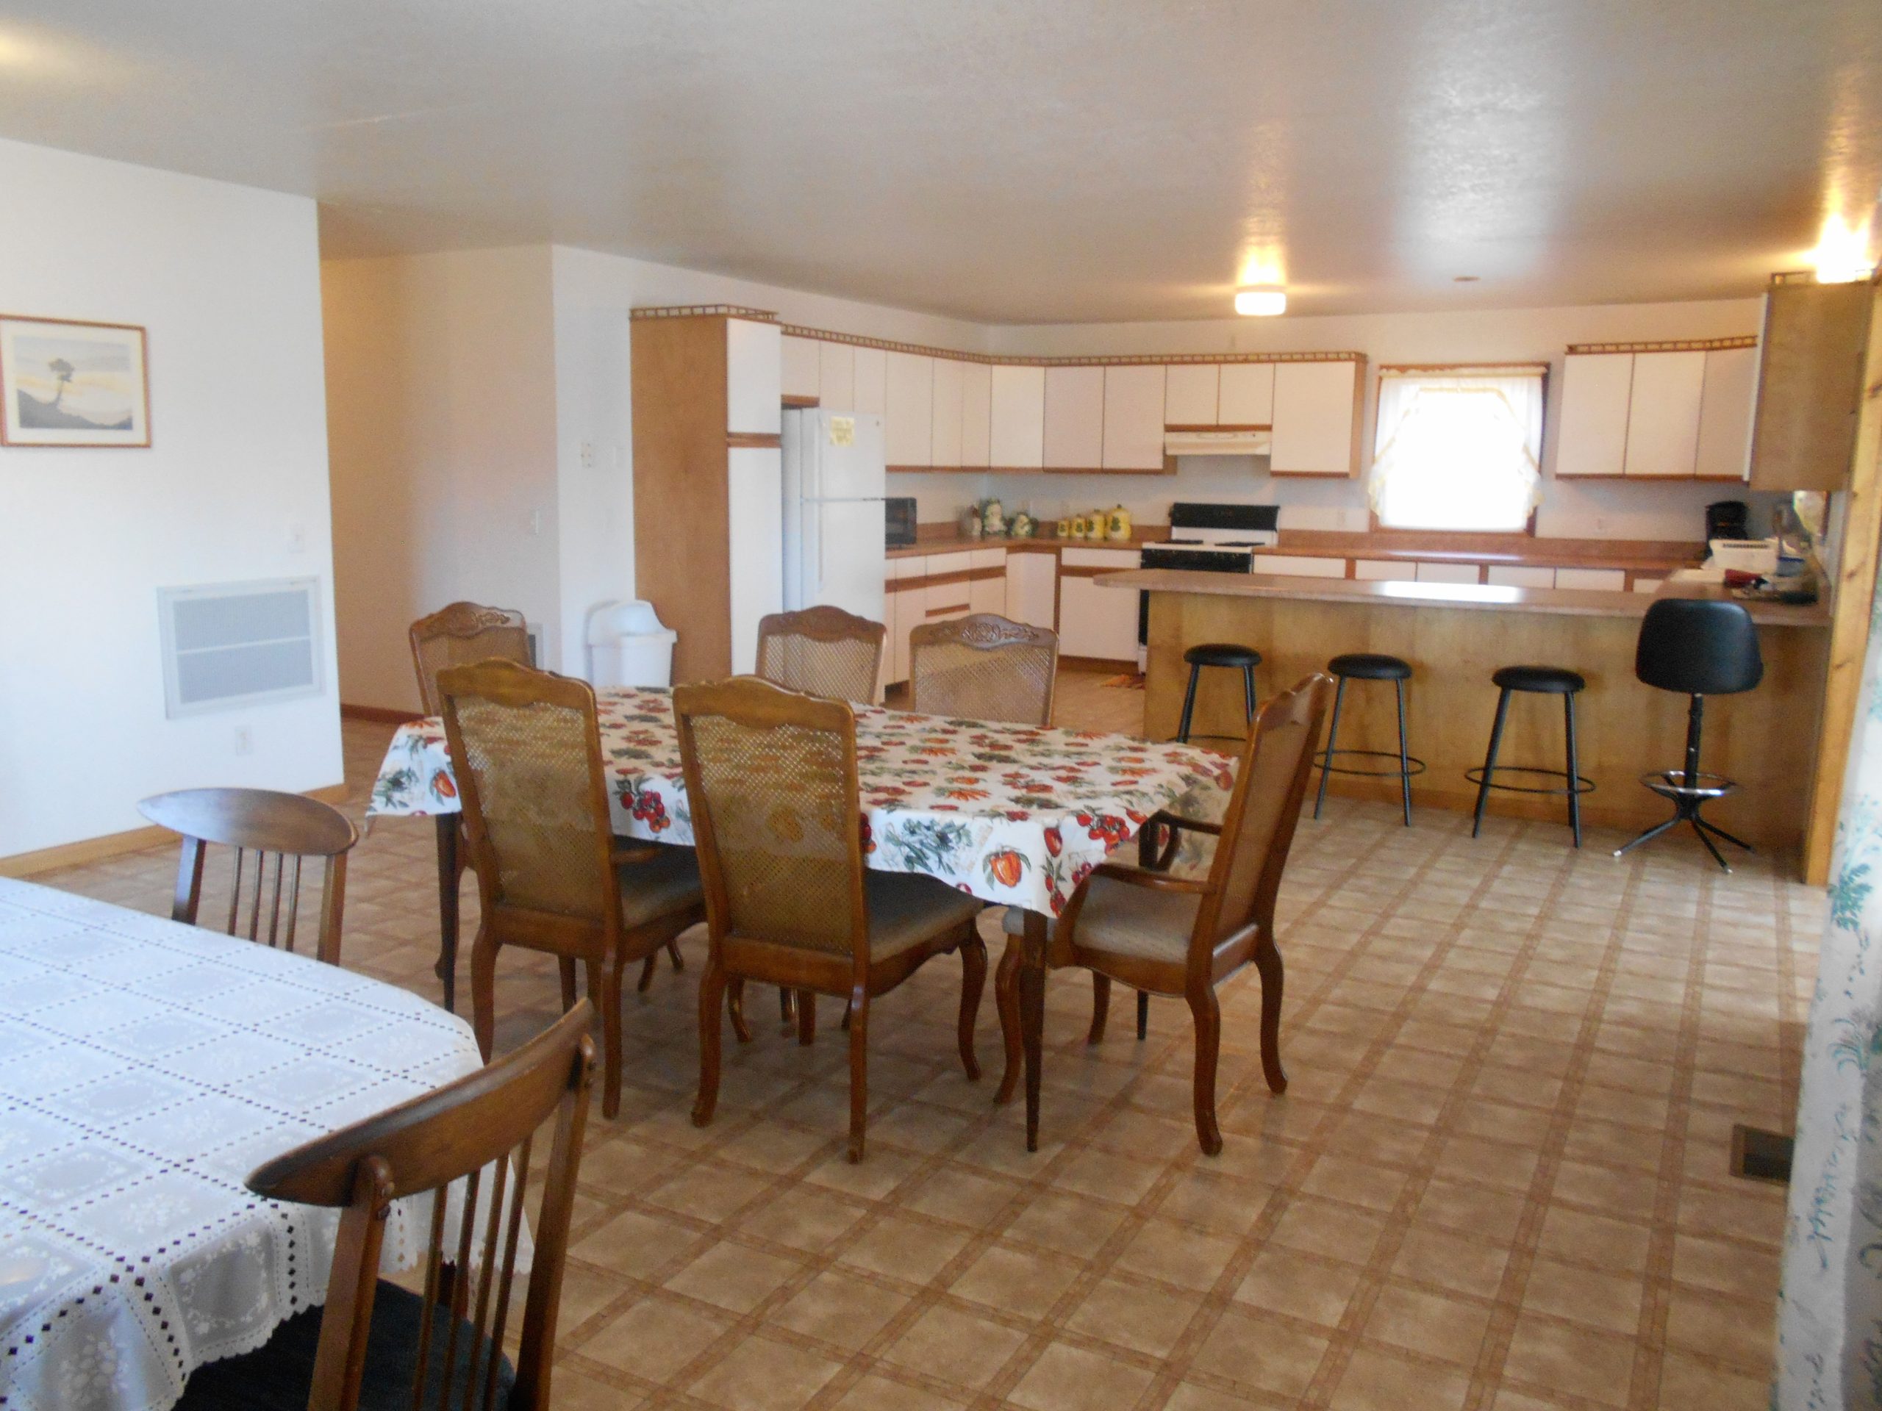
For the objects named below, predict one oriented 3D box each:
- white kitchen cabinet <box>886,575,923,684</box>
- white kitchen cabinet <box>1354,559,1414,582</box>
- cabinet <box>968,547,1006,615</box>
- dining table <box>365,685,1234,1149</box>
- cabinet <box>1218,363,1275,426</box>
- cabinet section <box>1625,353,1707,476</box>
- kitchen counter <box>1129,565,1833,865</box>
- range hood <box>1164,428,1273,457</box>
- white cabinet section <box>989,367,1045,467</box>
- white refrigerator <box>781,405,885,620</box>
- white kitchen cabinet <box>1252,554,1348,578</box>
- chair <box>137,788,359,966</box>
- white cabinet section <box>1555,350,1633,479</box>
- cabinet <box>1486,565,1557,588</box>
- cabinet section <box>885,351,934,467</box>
[{"bbox_3d":[-0.489,-0.489,8.850,0.600,0.720,0.585,6,11,28],"label":"white kitchen cabinet"},{"bbox_3d":[2.963,-0.573,9.311,0.385,0.795,0.590,6,11,28],"label":"white kitchen cabinet"},{"bbox_3d":[0.064,-0.698,9.862,0.600,0.795,0.553,6,11,28],"label":"cabinet"},{"bbox_3d":[-0.372,0.450,3.586,2.000,0.758,1.030,6,11,29],"label":"dining table"},{"bbox_3d":[2.123,-2.100,9.599,0.383,0.410,0.323,6,11,29],"label":"cabinet"},{"bbox_3d":[4.319,-1.720,8.420,0.373,0.714,0.323,6,11,29],"label":"cabinet section"},{"bbox_3d":[2.154,-0.053,6.238,2.900,0.914,0.890,6,11,28],"label":"kitchen counter"},{"bbox_3d":[1.927,-1.792,9.694,0.761,0.162,0.434,6,11,29],"label":"range hood"},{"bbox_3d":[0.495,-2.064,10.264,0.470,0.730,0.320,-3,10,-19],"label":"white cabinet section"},{"bbox_3d":[-0.829,-0.772,7.947,0.770,1.705,0.730,6,11,28],"label":"white refrigerator"},{"bbox_3d":[2.466,-0.622,9.474,0.598,0.766,0.614,6,11,29],"label":"white kitchen cabinet"},{"bbox_3d":[-1.315,0.606,2.270,0.530,0.810,0.530,5,10,27],"label":"chair"},{"bbox_3d":[4.003,-1.756,8.618,0.366,0.730,0.320,6,11,29],"label":"white cabinet section"},{"bbox_3d":[3.643,-0.499,8.830,0.384,0.766,0.614,6,11,29],"label":"cabinet"},{"bbox_3d":[-0.339,-1.905,9.199,0.320,0.735,0.627,6,11,28],"label":"cabinet section"}]

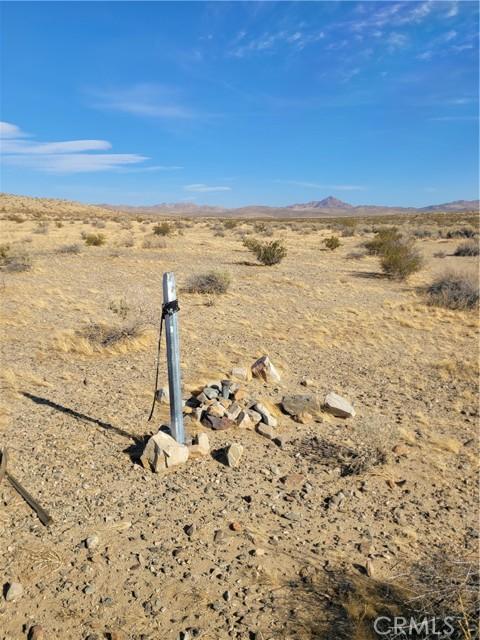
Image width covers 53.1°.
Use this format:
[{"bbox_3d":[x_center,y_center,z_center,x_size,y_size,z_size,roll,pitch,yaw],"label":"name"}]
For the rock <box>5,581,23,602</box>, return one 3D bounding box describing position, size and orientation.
[{"bbox_3d":[-0.972,1.155,2.056,0.075,0.065,0.068,0,12,0],"label":"rock"}]

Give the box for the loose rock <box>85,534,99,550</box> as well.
[{"bbox_3d":[-0.713,1.060,2.305,0.067,0.064,0.056,0,12,0],"label":"loose rock"}]

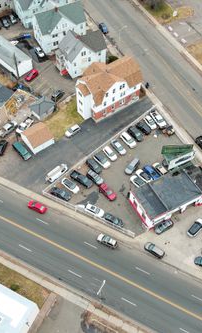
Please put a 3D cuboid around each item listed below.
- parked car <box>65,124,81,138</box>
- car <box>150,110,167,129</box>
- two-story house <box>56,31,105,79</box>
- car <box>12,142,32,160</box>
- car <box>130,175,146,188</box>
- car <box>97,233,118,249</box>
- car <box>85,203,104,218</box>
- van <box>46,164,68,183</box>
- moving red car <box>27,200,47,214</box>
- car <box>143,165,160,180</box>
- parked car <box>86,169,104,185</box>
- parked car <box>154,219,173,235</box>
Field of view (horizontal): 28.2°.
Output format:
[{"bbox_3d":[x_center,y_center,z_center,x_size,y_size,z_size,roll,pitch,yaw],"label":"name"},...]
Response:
[{"bbox_3d":[-7.272,-9.402,106.352,4.350,1.580,1.780,-37,63,-23],"label":"parked car"},{"bbox_3d":[15.474,-13.047,108.531,1.970,1.850,5.610,-23,58,-16],"label":"car"},{"bbox_3d":[-5.956,-33.777,118.261,14.400,10.100,8.700,-26,60,-16],"label":"two-story house"},{"bbox_3d":[-20.175,-4.027,102.427,1.920,1.800,5.250,-37,63,-23],"label":"car"},{"bbox_3d":[8.883,3.896,95.903,4.650,1.500,1.820,38,65,21],"label":"car"},{"bbox_3d":[1.415,16.019,87.627,4.641,1.720,1.869,23,57,15],"label":"car"},{"bbox_3d":[-1.393,10.049,91.947,4.641,1.600,1.838,26,58,17],"label":"car"},{"bbox_3d":[-10.568,1.540,98.449,1.980,2.050,5.450,36,62,22],"label":"van"},{"bbox_3d":[-14.681,9.543,93.248,4.500,1.430,1.760,20,57,13],"label":"moving red car"},{"bbox_3d":[12.126,1.377,97.419,1.850,1.600,4.550,-37,64,-21],"label":"car"},{"bbox_3d":[-1.476,2.443,97.395,1.838,1.600,4.743,-36,62,-23],"label":"parked car"},{"bbox_3d":[14.085,13.506,89.725,4.590,1.480,1.818,-28,59,-19],"label":"parked car"}]

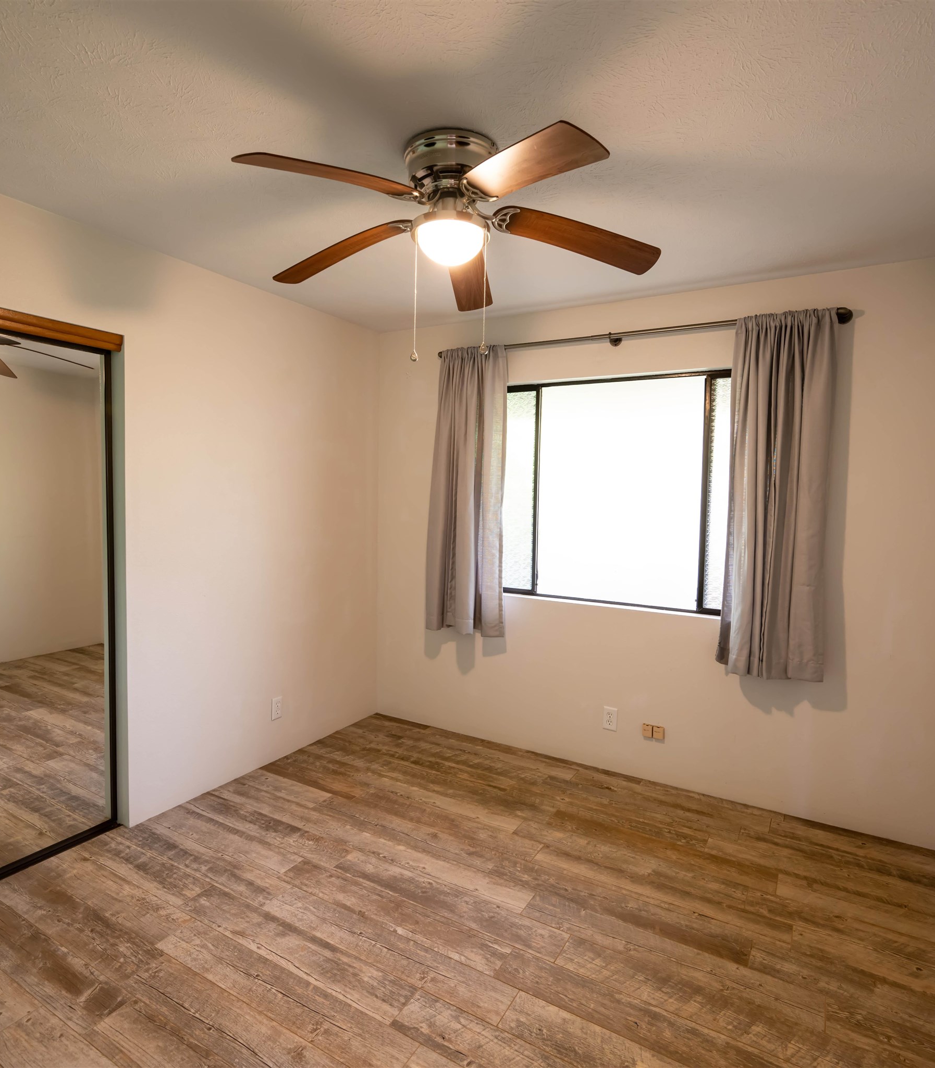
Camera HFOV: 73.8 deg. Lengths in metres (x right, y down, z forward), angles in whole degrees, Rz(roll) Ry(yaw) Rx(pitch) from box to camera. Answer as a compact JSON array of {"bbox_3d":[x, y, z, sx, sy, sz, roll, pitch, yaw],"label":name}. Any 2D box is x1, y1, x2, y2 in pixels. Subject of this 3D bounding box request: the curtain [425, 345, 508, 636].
[{"bbox_3d":[-0.004,-0.237,3.582,0.500,1.615,0.100,3,4,30],"label":"curtain"}]

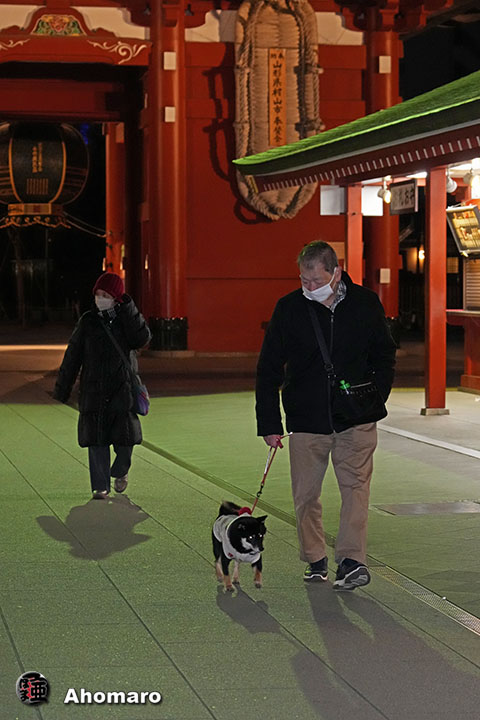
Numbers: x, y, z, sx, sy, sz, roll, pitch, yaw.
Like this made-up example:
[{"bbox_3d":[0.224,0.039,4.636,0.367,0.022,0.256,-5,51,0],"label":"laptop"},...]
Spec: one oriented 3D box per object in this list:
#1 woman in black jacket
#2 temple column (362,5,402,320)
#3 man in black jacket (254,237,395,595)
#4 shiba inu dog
[{"bbox_3d":[-0.942,0.161,12.168,0.640,1.550,0.460,0,2,-5],"label":"woman in black jacket"},{"bbox_3d":[2.860,-3.647,35.462,0.720,6.800,0.720,0,2,-10],"label":"temple column"},{"bbox_3d":[0.418,0.255,8.566,0.660,1.660,0.500,0,2,-6],"label":"man in black jacket"},{"bbox_3d":[0.002,0.883,8.542,0.230,0.400,0.540,-1,2,-13],"label":"shiba inu dog"}]

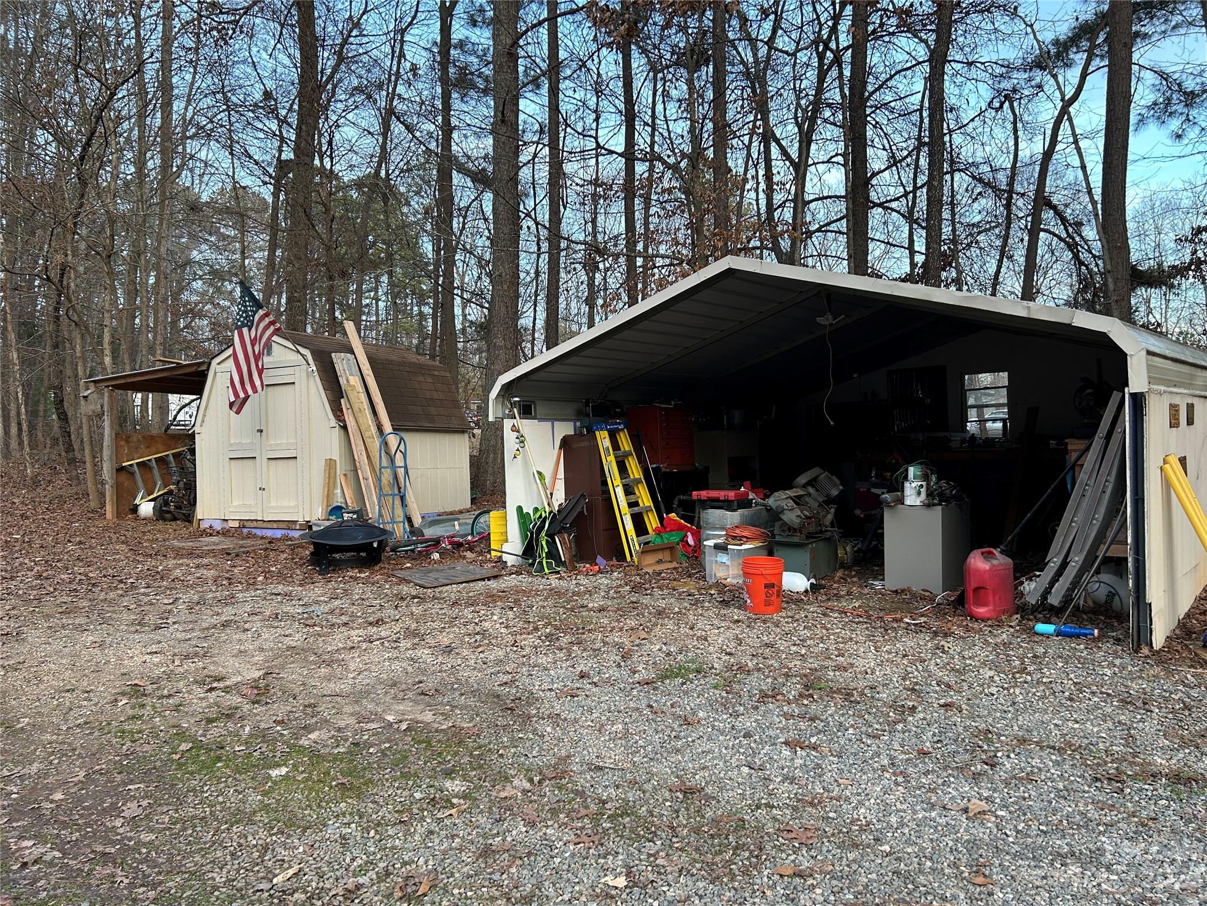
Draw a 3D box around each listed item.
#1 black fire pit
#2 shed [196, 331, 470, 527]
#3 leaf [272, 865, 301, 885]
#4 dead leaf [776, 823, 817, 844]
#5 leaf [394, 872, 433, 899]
[{"bbox_3d":[-2.400,0.851,8.450,0.880,0.470,0.880,-1,3,0],"label":"black fire pit"},{"bbox_3d":[-3.572,-0.330,12.234,2.490,2.420,2.620,-1,0,28],"label":"shed"},{"bbox_3d":[-1.030,1.373,2.957,0.042,0.022,0.118,0,4,26],"label":"leaf"},{"bbox_3d":[0.670,1.321,3.144,0.132,0.026,0.085,-1,3,0],"label":"dead leaf"},{"bbox_3d":[-0.600,1.368,2.862,0.118,0.030,0.090,-1,3,0],"label":"leaf"}]

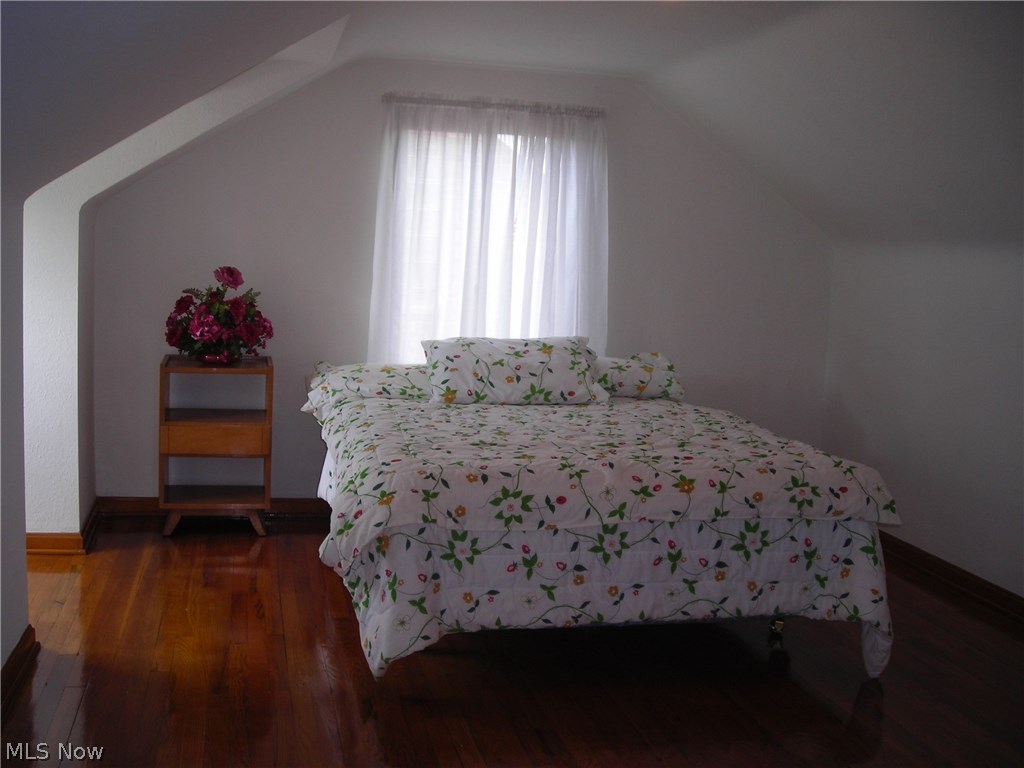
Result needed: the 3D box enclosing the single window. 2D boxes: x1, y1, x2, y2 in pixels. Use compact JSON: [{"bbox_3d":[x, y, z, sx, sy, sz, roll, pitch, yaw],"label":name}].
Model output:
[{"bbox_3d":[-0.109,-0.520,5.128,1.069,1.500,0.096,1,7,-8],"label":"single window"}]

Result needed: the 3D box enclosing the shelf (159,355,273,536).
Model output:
[{"bbox_3d":[-1.283,0.264,4.933,0.457,0.749,0.305,1,7,-8],"label":"shelf"}]

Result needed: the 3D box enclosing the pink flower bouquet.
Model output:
[{"bbox_3d":[-1.266,-0.289,4.866,0.429,0.415,0.346,1,7,-8],"label":"pink flower bouquet"}]

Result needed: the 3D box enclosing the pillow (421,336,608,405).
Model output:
[{"bbox_3d":[0.012,-0.049,4.692,0.710,0.140,0.400,1,45,-11],"label":"pillow"}]

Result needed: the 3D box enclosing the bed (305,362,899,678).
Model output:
[{"bbox_3d":[0.151,0.419,4.240,1.696,0.723,1.958,1,7,-11],"label":"bed"}]

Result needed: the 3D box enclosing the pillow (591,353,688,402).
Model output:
[{"bbox_3d":[0.451,-0.045,5.050,0.634,0.169,0.435,1,7,-11],"label":"pillow"}]

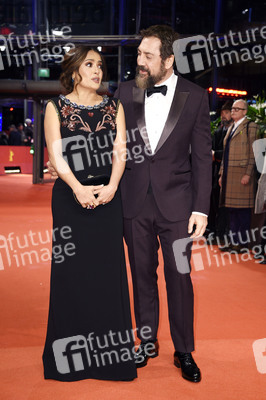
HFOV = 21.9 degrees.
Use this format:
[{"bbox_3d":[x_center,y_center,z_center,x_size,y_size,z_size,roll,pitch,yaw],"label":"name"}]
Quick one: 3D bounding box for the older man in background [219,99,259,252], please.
[{"bbox_3d":[1.218,-0.317,7.949,0.380,1.740,0.540,-3,6,-38],"label":"older man in background"}]

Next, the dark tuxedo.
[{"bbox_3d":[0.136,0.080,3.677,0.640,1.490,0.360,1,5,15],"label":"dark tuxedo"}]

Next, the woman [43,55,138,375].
[{"bbox_3d":[-0.226,0.039,3.624,0.500,1.700,0.400,-1,4,-8],"label":"woman"}]

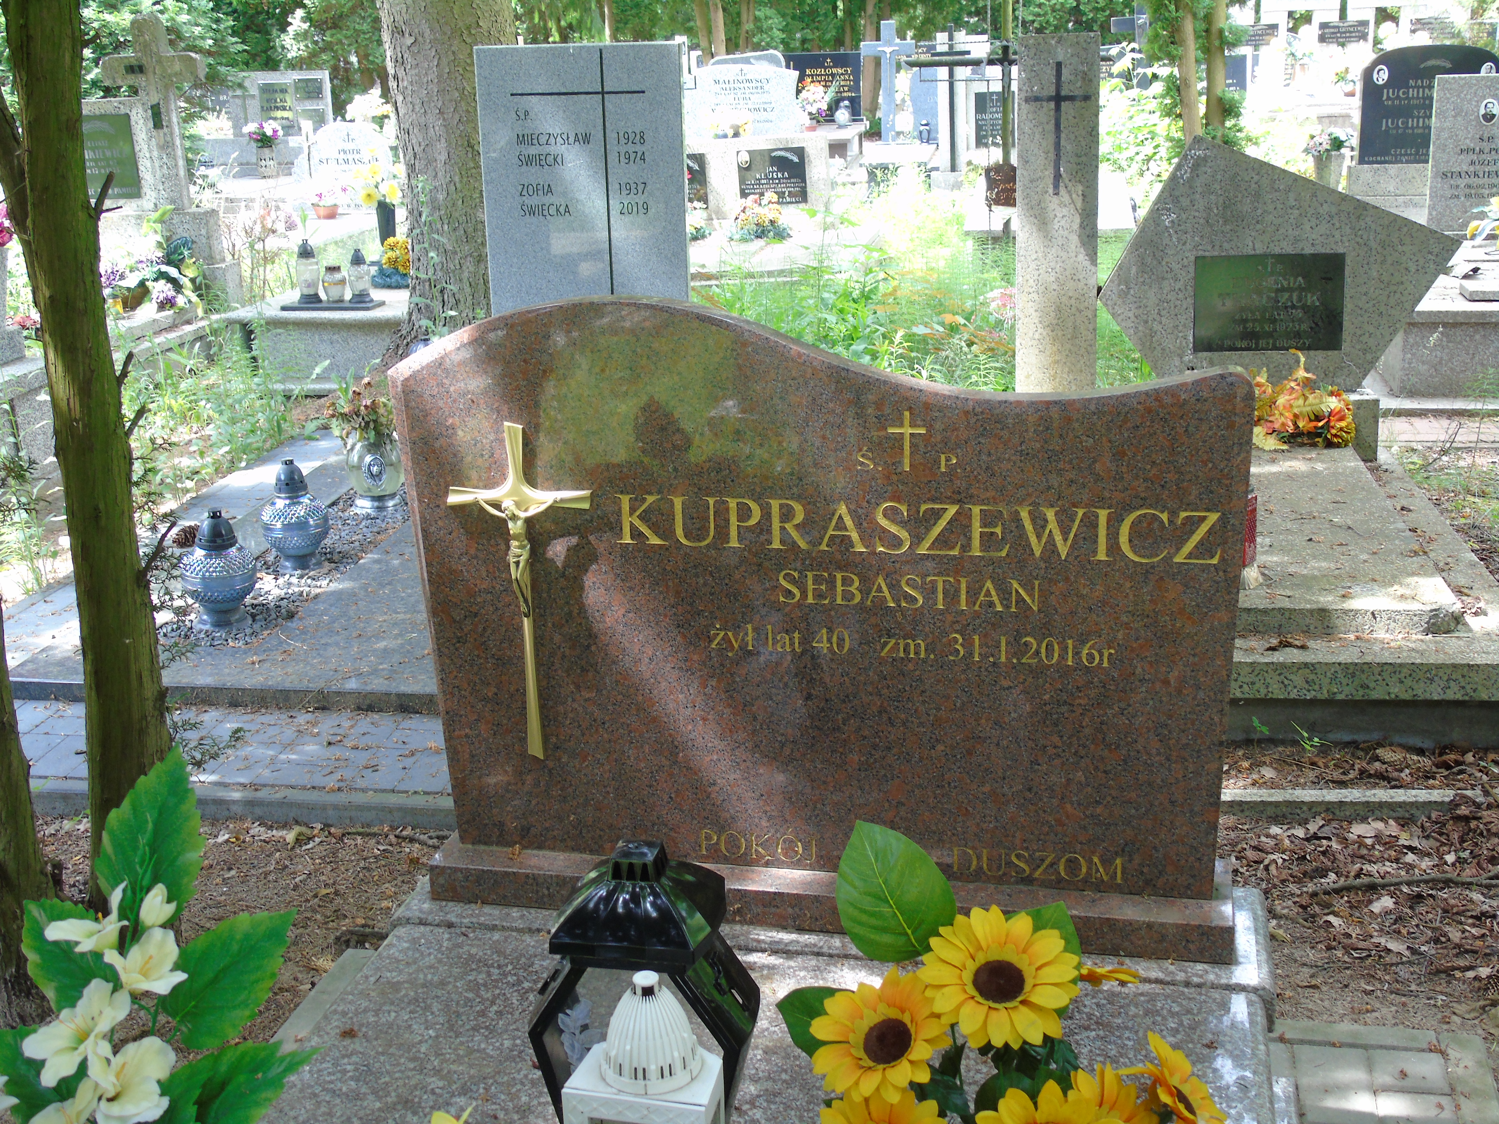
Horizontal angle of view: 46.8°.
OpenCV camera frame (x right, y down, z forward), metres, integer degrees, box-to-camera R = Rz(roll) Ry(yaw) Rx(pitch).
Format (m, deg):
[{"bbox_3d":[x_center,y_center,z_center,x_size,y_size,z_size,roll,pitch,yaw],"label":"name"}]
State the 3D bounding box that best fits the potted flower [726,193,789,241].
[{"bbox_3d":[0.048,-1.836,9.135,0.320,0.255,0.250,-7,19,-16],"label":"potted flower"}]

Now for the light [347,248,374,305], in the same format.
[{"bbox_3d":[-1.576,-1.168,7.012,0.105,0.227,0.105,-6,18,-12],"label":"light"}]

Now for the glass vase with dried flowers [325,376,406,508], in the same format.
[{"bbox_3d":[-1.191,-0.389,5.467,0.260,0.410,0.250,-5,17,-12],"label":"glass vase with dried flowers"}]

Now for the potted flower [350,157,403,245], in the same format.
[{"bbox_3d":[-1.754,-1.677,8.235,0.250,0.460,0.240,-5,17,-11],"label":"potted flower"}]

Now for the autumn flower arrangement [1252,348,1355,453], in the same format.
[{"bbox_3d":[1.540,-0.478,4.963,0.380,0.260,0.270,0,17,6],"label":"autumn flower arrangement"}]

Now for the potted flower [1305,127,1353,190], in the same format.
[{"bbox_3d":[3.559,-2.413,10.592,0.290,0.500,0.280,4,19,18],"label":"potted flower"}]

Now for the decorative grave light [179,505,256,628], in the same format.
[{"bbox_3d":[-1.335,0.005,4.335,0.188,0.295,0.188,-7,17,-17],"label":"decorative grave light"}]

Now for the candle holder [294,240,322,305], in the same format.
[{"bbox_3d":[-1.867,-1.238,7.311,0.106,0.272,0.106,-6,17,-13],"label":"candle holder"}]

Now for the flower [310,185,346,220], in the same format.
[{"bbox_3d":[-2.479,-2.120,10.185,0.200,0.190,0.190,-6,18,-12],"label":"flower"}]

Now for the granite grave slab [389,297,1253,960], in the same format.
[{"bbox_3d":[0.081,0.061,2.100,0.992,0.756,0.175,2,15,12],"label":"granite grave slab"}]

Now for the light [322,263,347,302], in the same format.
[{"bbox_3d":[-1.768,-1.195,7.357,0.102,0.162,0.102,-5,17,-13],"label":"light"}]

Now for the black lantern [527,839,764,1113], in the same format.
[{"bbox_3d":[-0.088,0.375,1.462,0.178,0.290,0.124,1,17,10],"label":"black lantern"}]

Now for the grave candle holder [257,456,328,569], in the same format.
[{"bbox_3d":[-1.108,-0.120,4.192,0.172,0.265,0.172,-7,19,-15],"label":"grave candle holder"}]

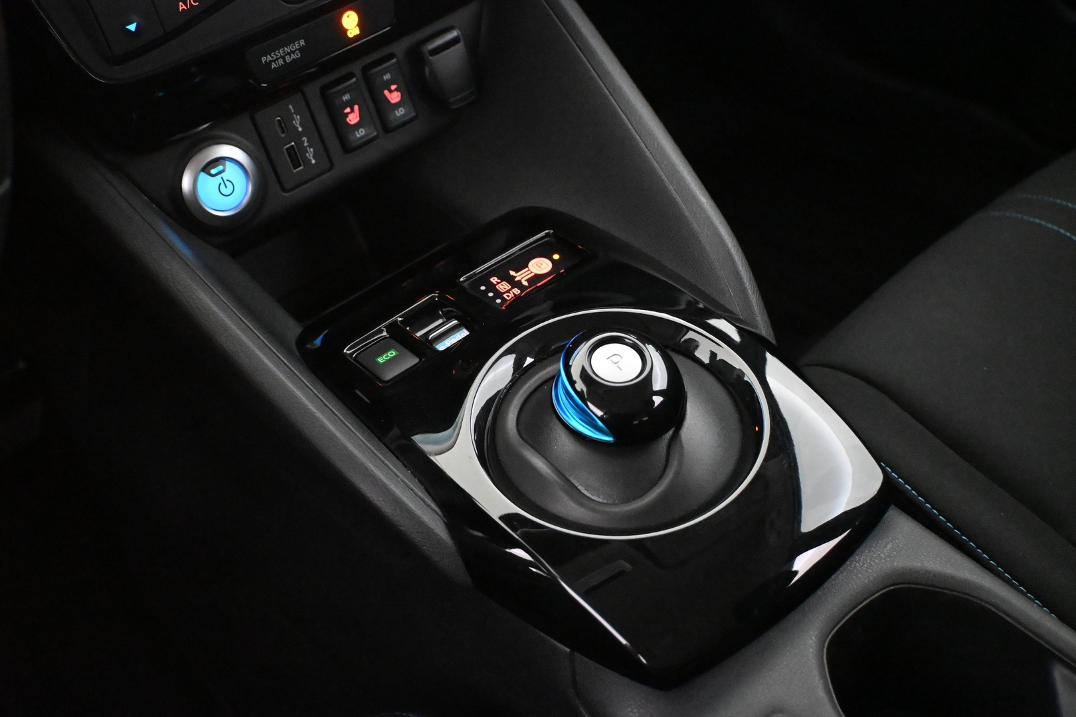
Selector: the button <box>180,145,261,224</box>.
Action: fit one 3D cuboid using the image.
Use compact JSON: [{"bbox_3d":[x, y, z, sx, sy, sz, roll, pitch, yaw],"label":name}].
[{"bbox_3d":[-0.148,-0.081,0.571,0.037,0.037,0.012,-33,30,-24],"label":"button"}]

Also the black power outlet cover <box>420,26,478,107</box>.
[{"bbox_3d":[-0.046,-0.148,0.623,0.023,0.037,0.016,-33,30,-24],"label":"black power outlet cover"}]

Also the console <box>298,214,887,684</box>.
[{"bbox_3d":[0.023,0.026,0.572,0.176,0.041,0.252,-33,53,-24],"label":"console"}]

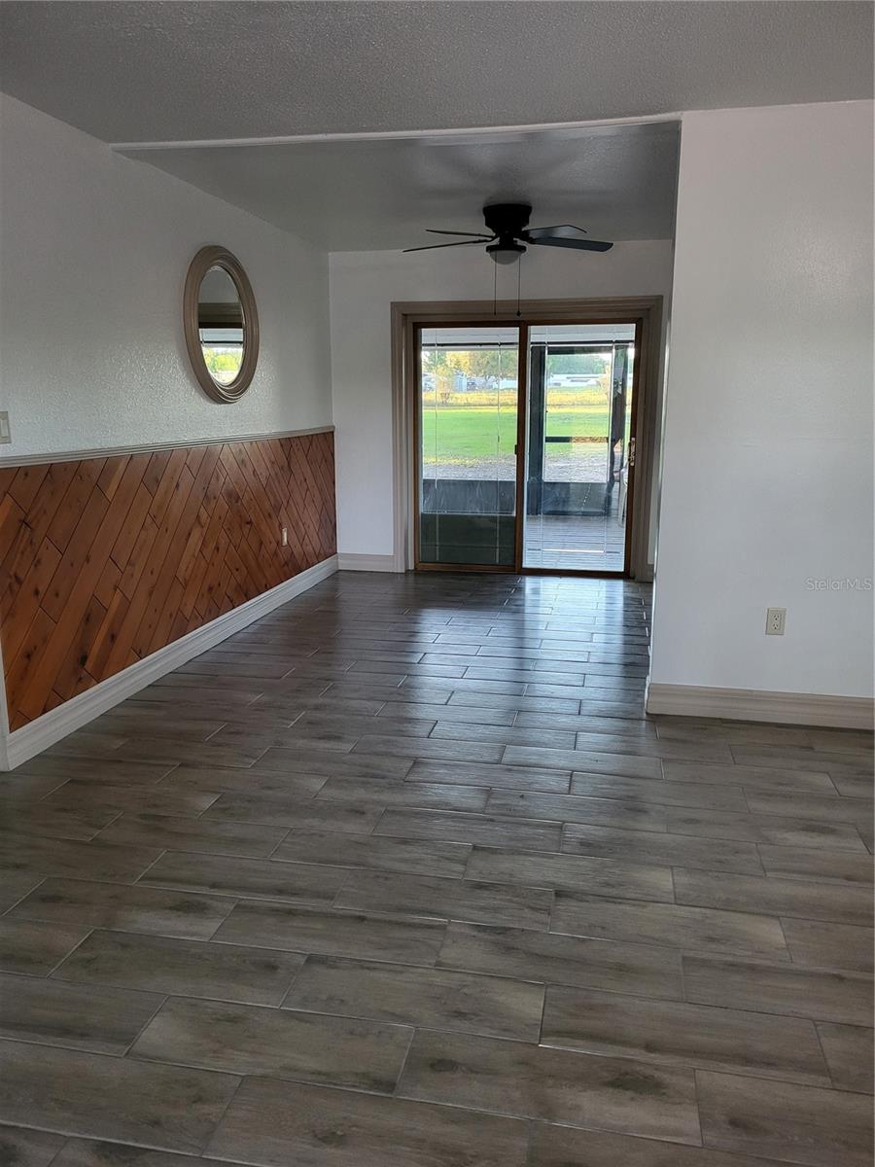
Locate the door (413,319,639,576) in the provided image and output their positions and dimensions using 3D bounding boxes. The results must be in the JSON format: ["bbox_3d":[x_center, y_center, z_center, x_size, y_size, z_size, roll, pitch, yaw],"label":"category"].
[{"bbox_3d":[0.656,-1.025,6.803,1.731,1.953,0.100,3,12,11],"label":"door"}]

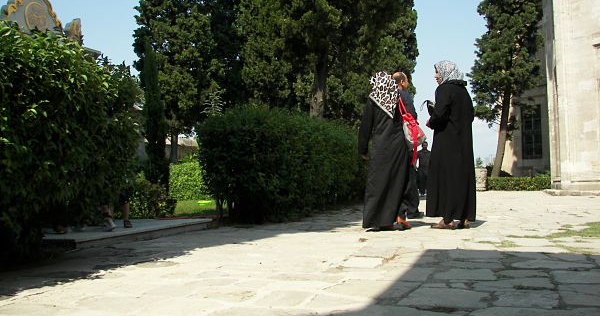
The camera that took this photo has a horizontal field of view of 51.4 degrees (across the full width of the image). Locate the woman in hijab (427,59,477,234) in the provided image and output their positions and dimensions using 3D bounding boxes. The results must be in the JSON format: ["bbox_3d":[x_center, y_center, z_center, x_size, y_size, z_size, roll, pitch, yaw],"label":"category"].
[{"bbox_3d":[1.525,-0.134,6.280,0.500,1.680,0.500,-2,-3,30],"label":"woman in hijab"}]

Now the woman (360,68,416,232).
[{"bbox_3d":[0.866,-0.075,6.250,0.540,1.590,0.480,-2,-2,22],"label":"woman"}]

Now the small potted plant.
[{"bbox_3d":[6.884,0.629,23.800,0.620,1.300,0.620,-1,-2,0],"label":"small potted plant"}]

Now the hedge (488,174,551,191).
[{"bbox_3d":[8.843,1.013,24.800,2.700,0.600,0.700,-1,-2,3],"label":"hedge"}]

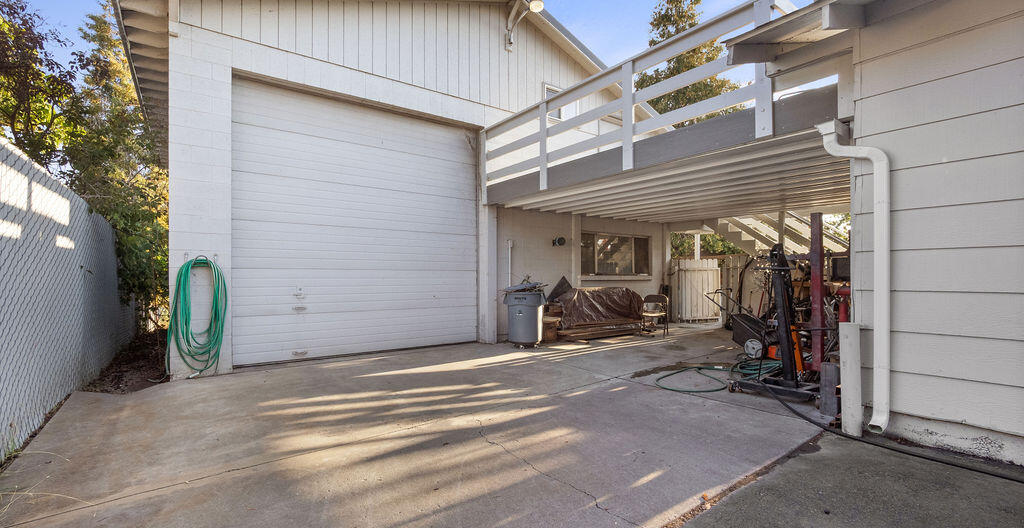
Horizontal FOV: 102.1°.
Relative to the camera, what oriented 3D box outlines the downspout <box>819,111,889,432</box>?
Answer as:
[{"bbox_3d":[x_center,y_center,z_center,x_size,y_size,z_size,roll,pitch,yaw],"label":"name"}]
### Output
[{"bbox_3d":[2.630,0.040,3.210,0.200,2.400,0.430,1,-1,-38],"label":"downspout"}]

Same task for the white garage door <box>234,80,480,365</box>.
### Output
[{"bbox_3d":[-2.115,-0.515,6.355,3.660,3.720,0.100,1,-1,-35],"label":"white garage door"}]

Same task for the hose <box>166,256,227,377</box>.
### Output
[{"bbox_3d":[-3.676,0.614,4.840,0.580,1.420,0.160,1,-1,-35],"label":"hose"}]

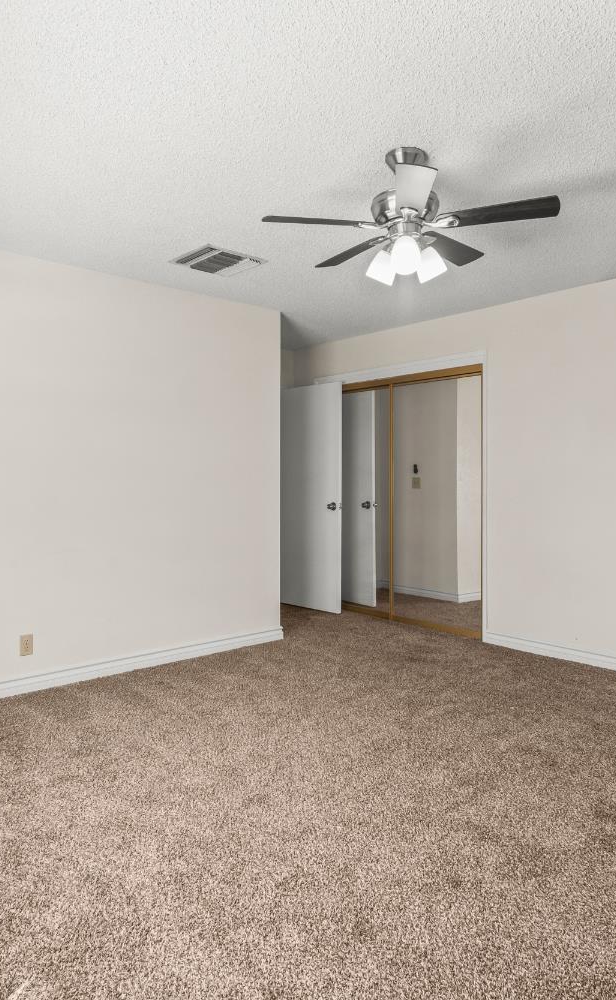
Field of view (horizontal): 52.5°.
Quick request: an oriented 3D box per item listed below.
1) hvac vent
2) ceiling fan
[{"bbox_3d":[-0.520,-1.380,3.645,0.410,0.030,0.410,-1,1,-43],"label":"hvac vent"},{"bbox_3d":[0.384,-1.100,2.450,1.100,0.500,1.090,0,1,0],"label":"ceiling fan"}]

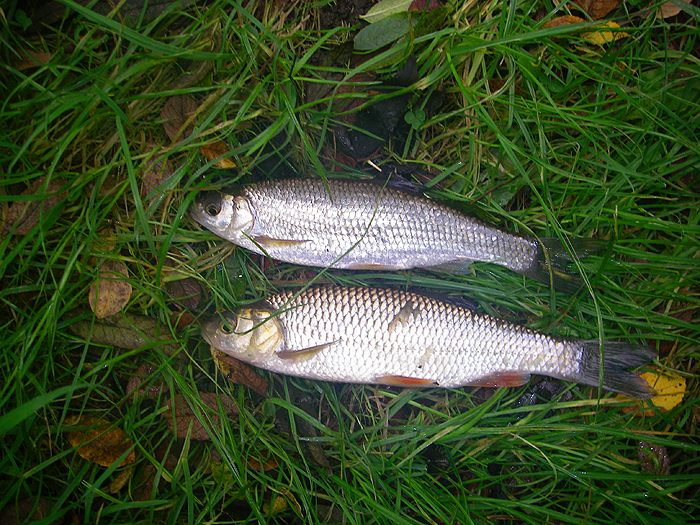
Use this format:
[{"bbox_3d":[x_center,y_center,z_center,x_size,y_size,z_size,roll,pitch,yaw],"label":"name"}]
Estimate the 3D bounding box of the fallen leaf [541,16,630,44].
[{"bbox_3d":[0.223,-0.217,0.726,0.080,0.012,0.031,3,70,1],"label":"fallen leaf"}]

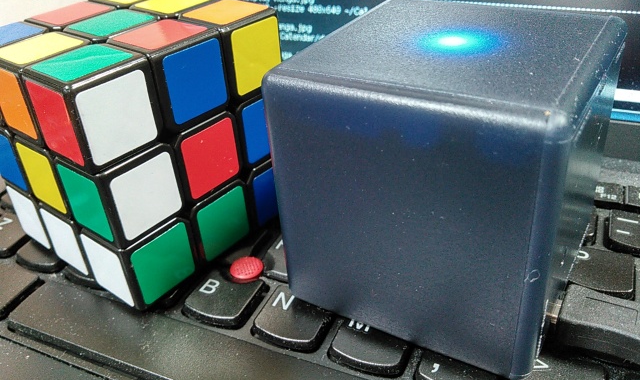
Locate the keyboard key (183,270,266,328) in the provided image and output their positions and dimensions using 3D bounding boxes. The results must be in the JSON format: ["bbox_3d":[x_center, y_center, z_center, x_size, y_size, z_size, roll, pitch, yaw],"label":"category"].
[{"bbox_3d":[-0.023,0.026,0.136,0.016,0.003,0.016,9,34,24],"label":"keyboard key"}]

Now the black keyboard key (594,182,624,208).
[{"bbox_3d":[0.079,0.001,0.159,0.015,0.003,0.011,9,34,24],"label":"black keyboard key"}]

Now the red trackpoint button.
[{"bbox_3d":[-0.019,0.021,0.143,0.008,0.003,0.008,-4,31,3],"label":"red trackpoint button"}]

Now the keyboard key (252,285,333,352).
[{"bbox_3d":[-0.006,0.029,0.128,0.016,0.003,0.016,9,34,24],"label":"keyboard key"}]

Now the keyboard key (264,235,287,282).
[{"bbox_3d":[-0.006,0.018,0.147,0.016,0.003,0.016,9,34,24],"label":"keyboard key"}]

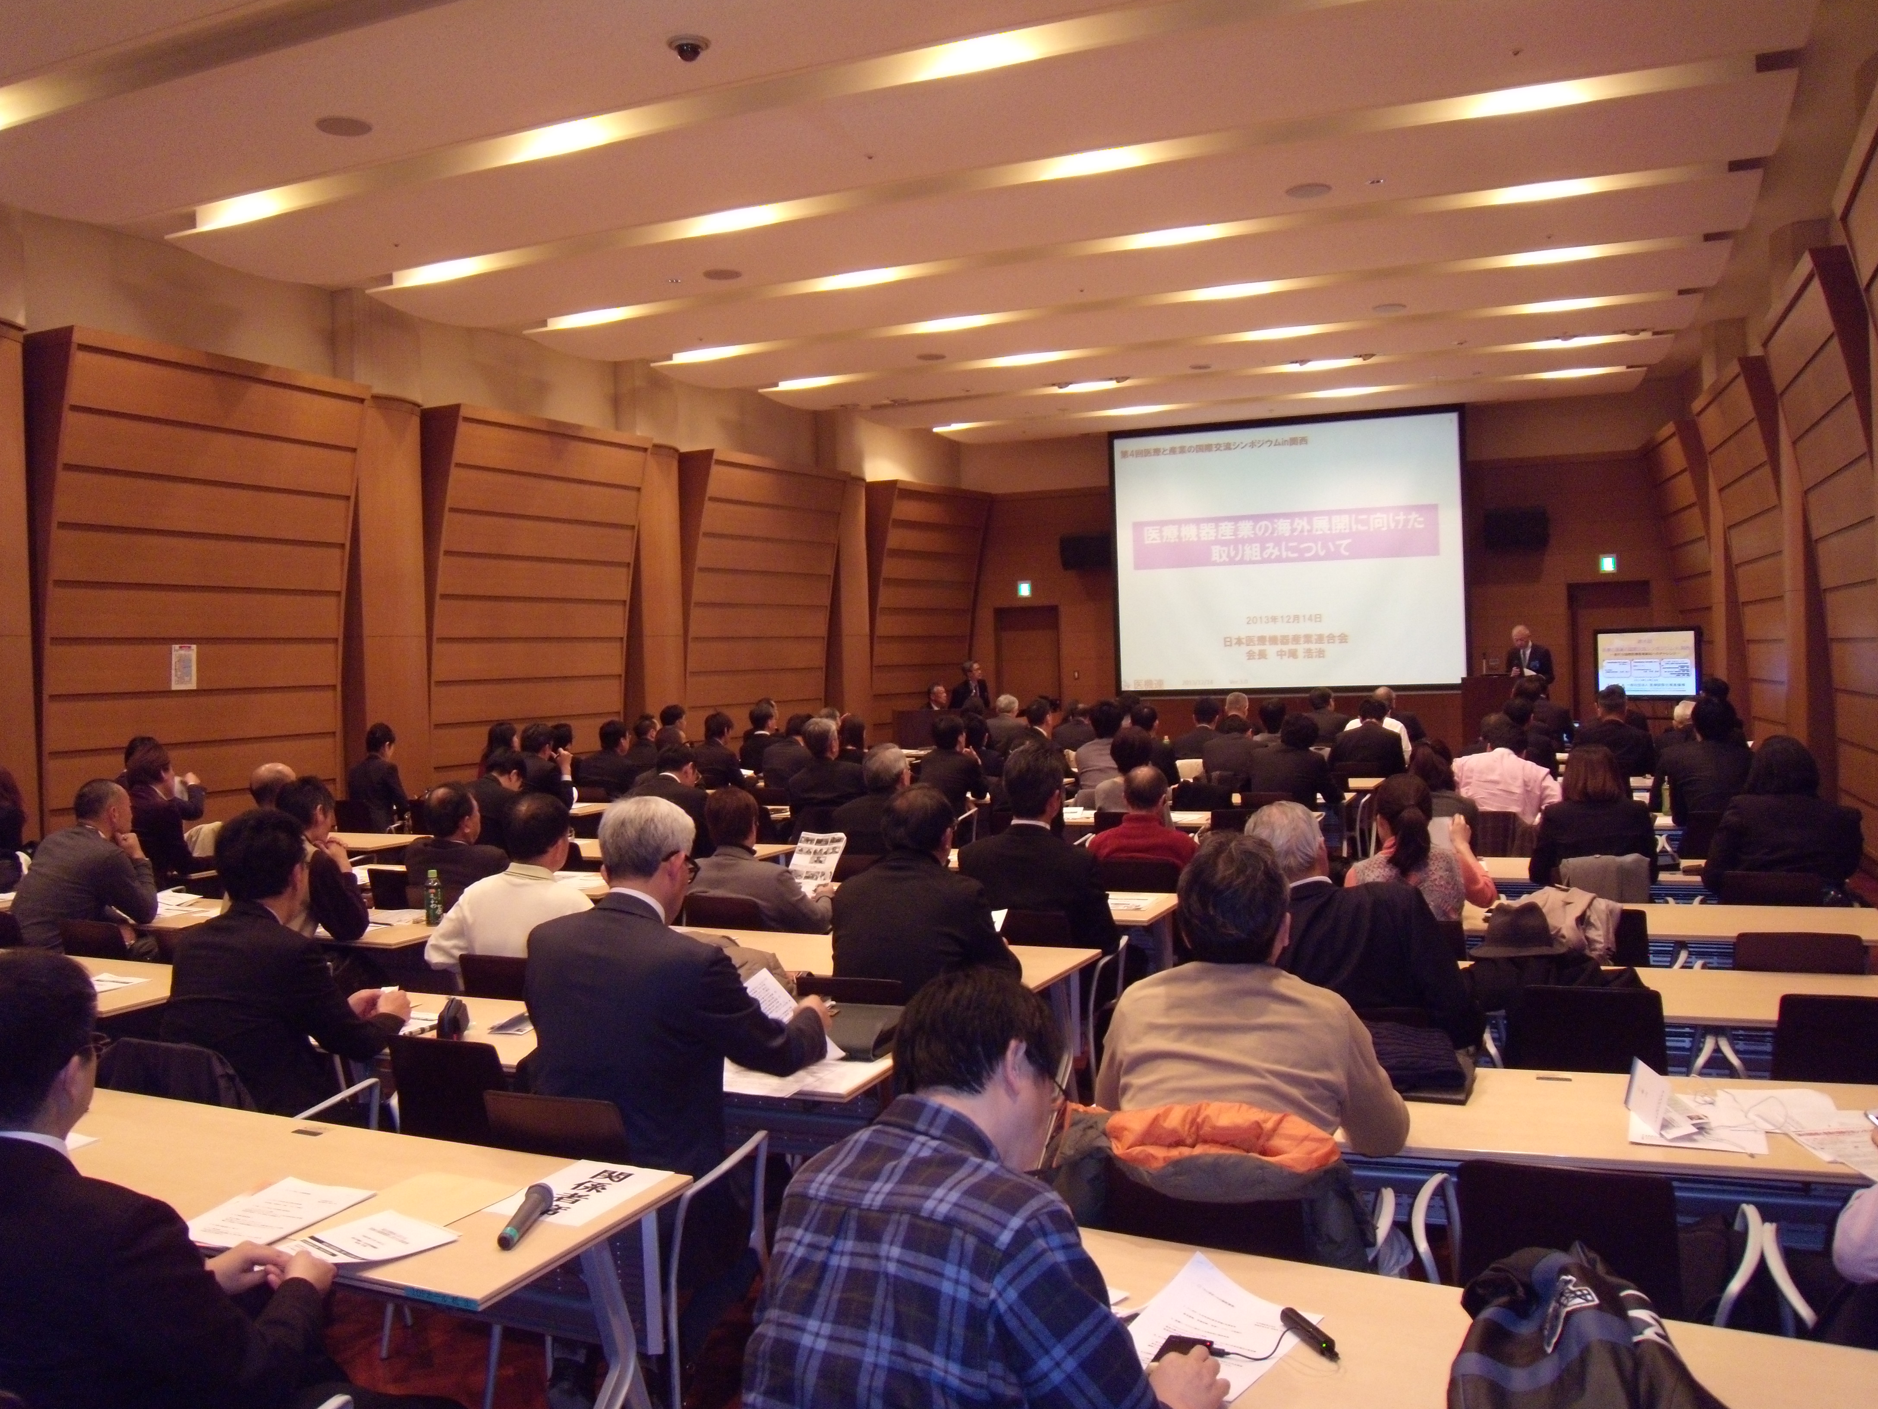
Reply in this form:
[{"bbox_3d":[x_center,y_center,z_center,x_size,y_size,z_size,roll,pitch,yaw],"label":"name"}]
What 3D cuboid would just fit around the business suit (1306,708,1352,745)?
[{"bbox_3d":[3.576,0.397,14.000,0.470,0.670,0.400,-1,2,23],"label":"business suit"}]

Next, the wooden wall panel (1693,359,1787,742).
[{"bbox_3d":[7.194,-1.003,13.371,0.542,3.689,2.582,-1,2,20],"label":"wooden wall panel"}]

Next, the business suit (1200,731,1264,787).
[{"bbox_3d":[2.054,0.539,10.500,0.520,0.670,0.400,-1,2,21],"label":"business suit"}]

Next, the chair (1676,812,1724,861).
[{"bbox_3d":[3.737,0.942,7.458,0.560,0.840,0.560,-1,2,14],"label":"chair"}]

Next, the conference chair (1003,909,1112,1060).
[{"bbox_3d":[0.322,1.079,5.291,0.560,0.840,0.560,0,2,23],"label":"conference chair"}]

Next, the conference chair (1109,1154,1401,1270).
[{"bbox_3d":[0.576,1.159,2.905,0.560,0.840,0.560,-1,2,14],"label":"conference chair"}]

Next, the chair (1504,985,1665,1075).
[{"bbox_3d":[1.636,1.103,3.939,0.560,0.840,0.560,-1,2,14],"label":"chair"}]

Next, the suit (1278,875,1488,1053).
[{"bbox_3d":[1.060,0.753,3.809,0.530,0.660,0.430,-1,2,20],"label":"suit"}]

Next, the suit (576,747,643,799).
[{"bbox_3d":[-2.396,0.628,11.100,0.470,0.670,0.400,0,2,29],"label":"suit"}]

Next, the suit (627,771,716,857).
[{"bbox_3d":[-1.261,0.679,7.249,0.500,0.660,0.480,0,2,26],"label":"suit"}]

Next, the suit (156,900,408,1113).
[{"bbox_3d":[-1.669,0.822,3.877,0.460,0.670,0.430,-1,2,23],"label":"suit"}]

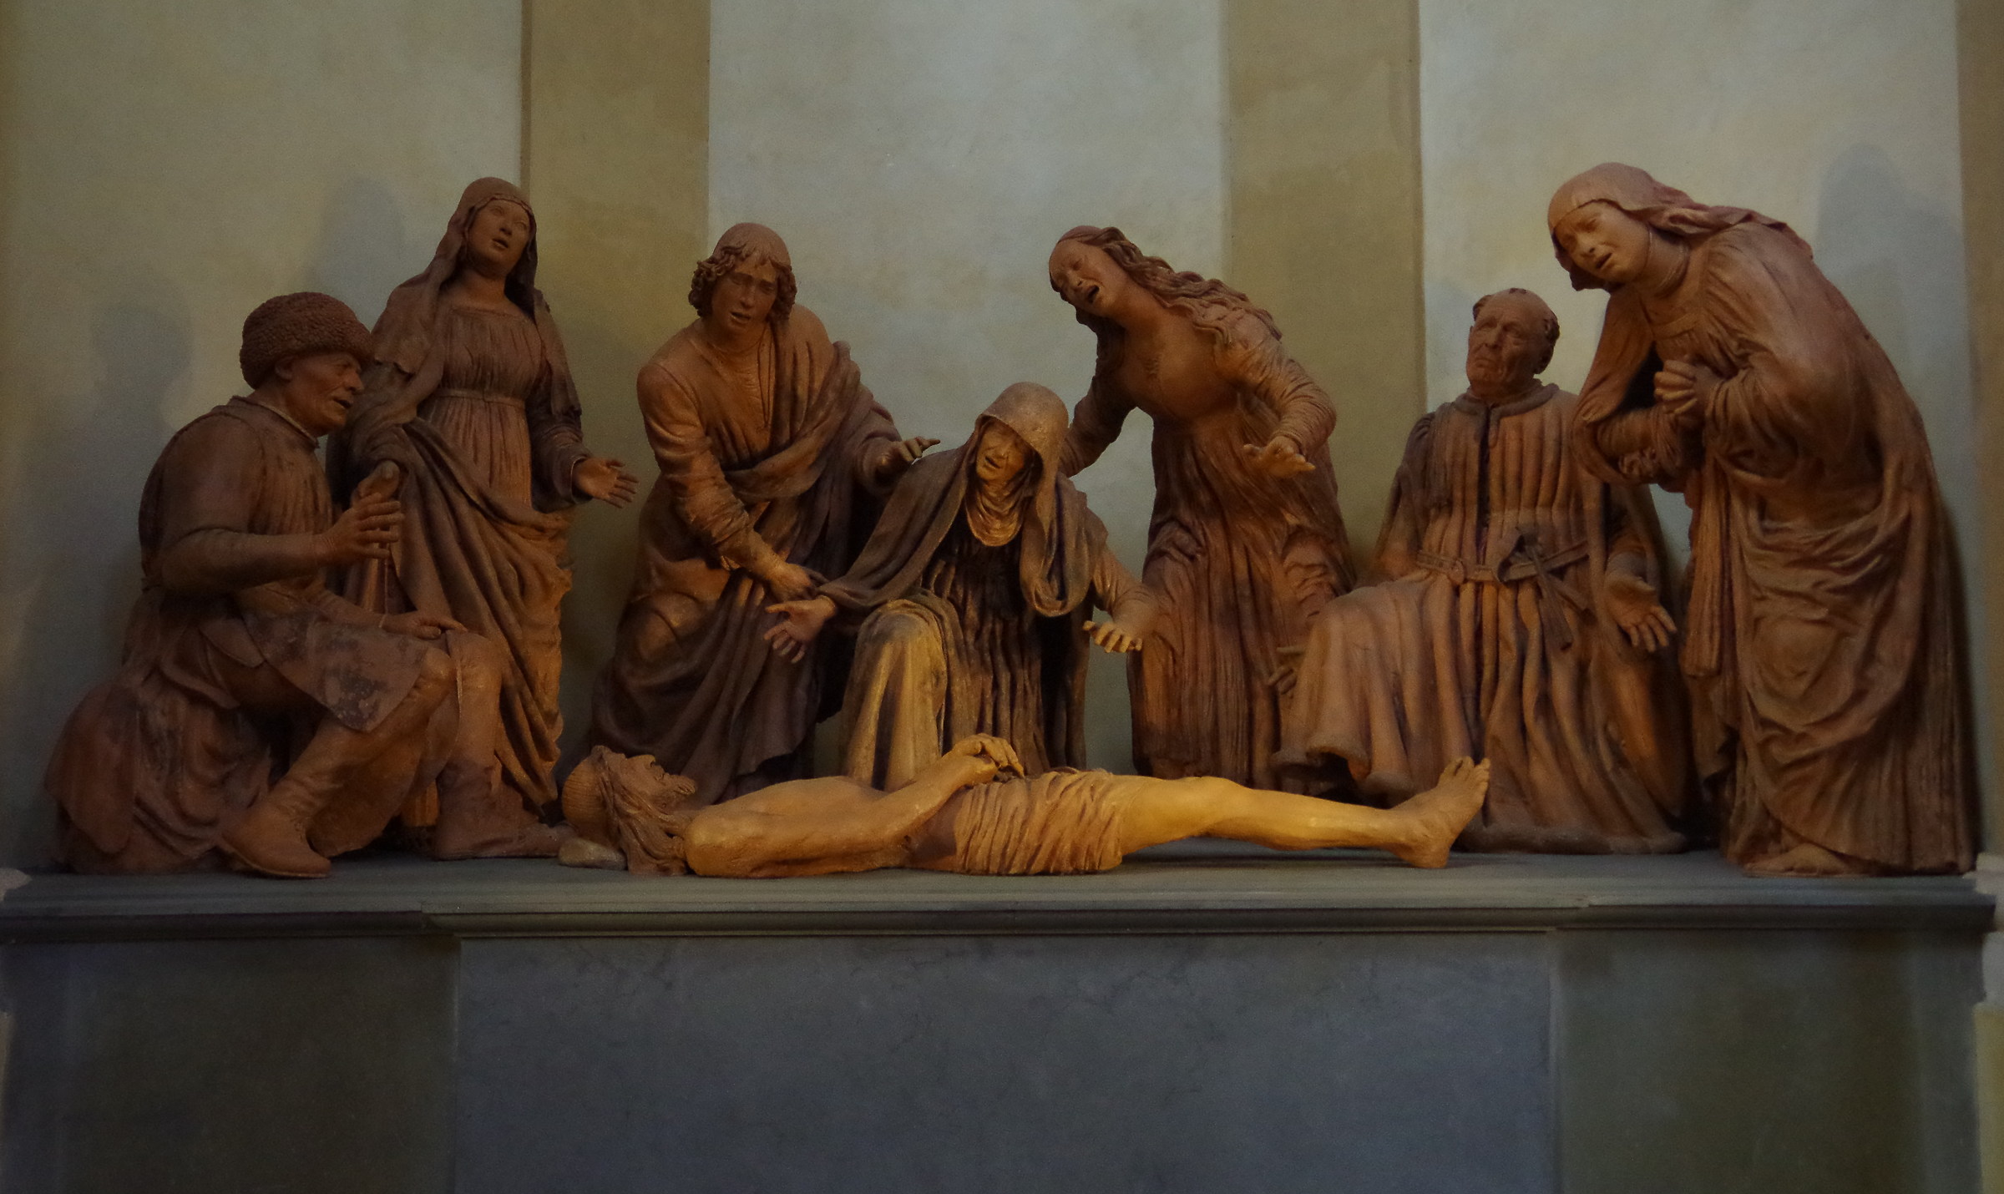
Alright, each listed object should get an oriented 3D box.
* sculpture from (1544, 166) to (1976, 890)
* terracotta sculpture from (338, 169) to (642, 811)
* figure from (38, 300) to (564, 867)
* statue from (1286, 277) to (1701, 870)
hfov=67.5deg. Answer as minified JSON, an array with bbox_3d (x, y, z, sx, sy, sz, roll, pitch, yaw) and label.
[{"bbox_3d":[1.521,-0.163,3.001,0.740,1.360,0.620,2,-4,-38],"label":"sculpture"},{"bbox_3d":[-1.229,-0.206,3.575,0.680,1.530,0.500,1,-3,-20],"label":"terracotta sculpture"},{"bbox_3d":[-1.413,-0.032,3.026,0.900,1.130,0.640,-2,-3,23],"label":"figure"},{"bbox_3d":[1.091,-0.072,3.387,0.840,1.220,0.740,-1,-3,18],"label":"statue"}]

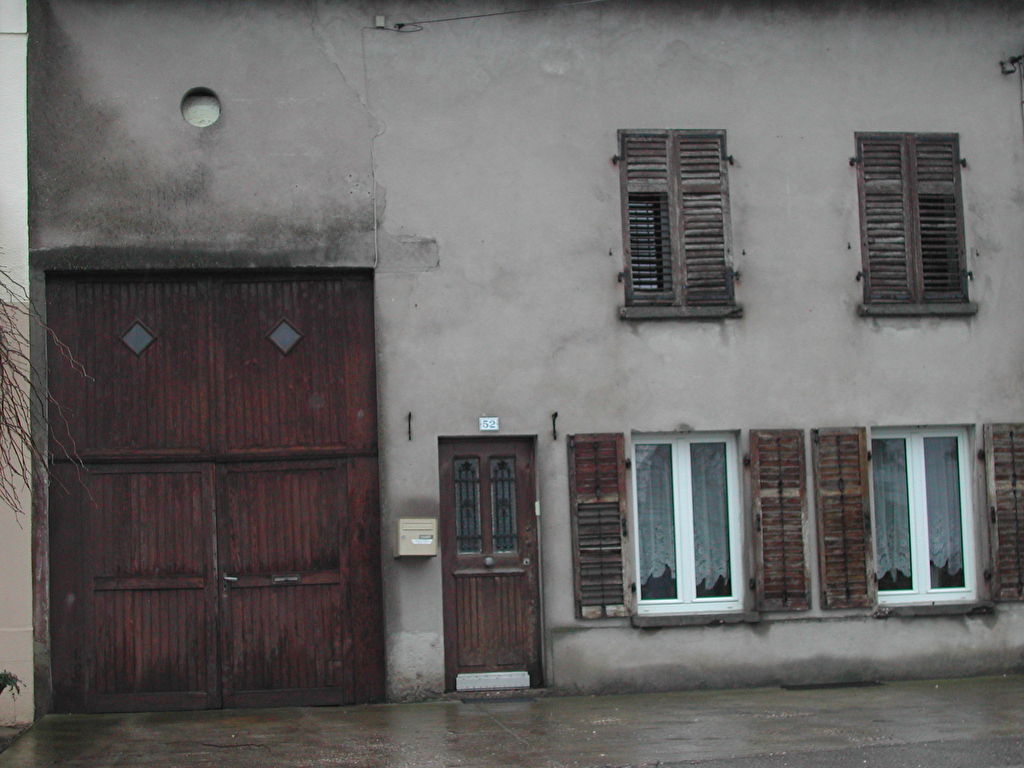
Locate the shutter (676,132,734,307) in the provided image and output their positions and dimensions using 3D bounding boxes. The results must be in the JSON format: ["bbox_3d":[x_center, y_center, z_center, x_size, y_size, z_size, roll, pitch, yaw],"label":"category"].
[{"bbox_3d":[1.655,-1.436,17.159,0.489,1.537,0.050,-1,-6,-10],"label":"shutter"}]

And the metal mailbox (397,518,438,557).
[{"bbox_3d":[-0.787,1.263,16.263,0.301,0.295,0.380,-1,-6,-10],"label":"metal mailbox"}]

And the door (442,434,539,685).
[{"bbox_3d":[-0.201,1.508,16.728,0.836,2.101,0.080,-1,-6,-10],"label":"door"}]

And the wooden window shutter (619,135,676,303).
[{"bbox_3d":[1.177,-1.427,17.075,0.482,1.530,0.050,-1,-6,-10],"label":"wooden window shutter"}]

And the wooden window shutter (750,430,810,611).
[{"bbox_3d":[2.295,1.167,16.966,0.484,1.538,0.050,-1,-6,-10],"label":"wooden window shutter"}]

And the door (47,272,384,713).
[{"bbox_3d":[-2.444,0.871,16.400,2.683,3.576,0.100,-1,-6,-10],"label":"door"}]

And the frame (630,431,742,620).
[{"bbox_3d":[1.486,1.192,17.046,0.961,1.545,0.090,-1,-6,-10],"label":"frame"}]

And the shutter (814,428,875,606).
[{"bbox_3d":[2.847,1.158,17.063,0.493,1.537,0.050,-1,-6,-10],"label":"shutter"}]

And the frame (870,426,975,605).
[{"bbox_3d":[3.588,1.155,17.418,0.961,1.546,0.090,-1,-6,-10],"label":"frame"}]

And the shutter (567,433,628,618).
[{"bbox_3d":[0.734,1.196,16.689,0.486,1.543,0.050,-1,-6,-10],"label":"shutter"}]

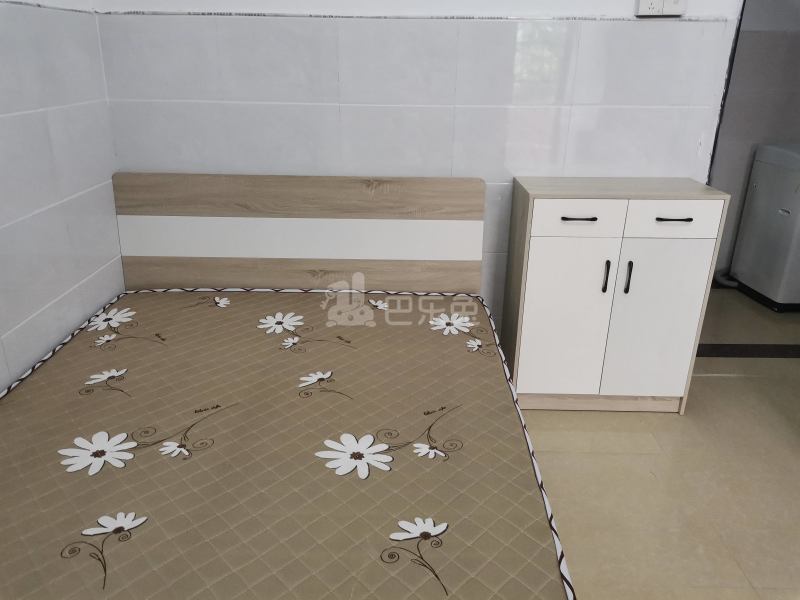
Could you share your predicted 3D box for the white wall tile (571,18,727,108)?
[{"bbox_3d":[0.955,-0.897,2.299,0.576,0.302,0.020,0,22,-2],"label":"white wall tile"}]

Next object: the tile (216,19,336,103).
[{"bbox_3d":[-0.458,-0.900,2.260,0.450,0.302,0.020,0,22,-2],"label":"tile"}]

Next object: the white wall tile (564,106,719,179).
[{"bbox_3d":[0.951,-0.616,2.410,0.576,0.302,0.020,0,22,-2],"label":"white wall tile"}]

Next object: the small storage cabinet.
[{"bbox_3d":[0.802,-0.013,2.416,0.705,0.892,0.325,1,22,0],"label":"small storage cabinet"}]

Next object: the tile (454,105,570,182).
[{"bbox_3d":[0.439,-0.617,2.396,0.450,0.302,0.020,0,22,-2],"label":"tile"}]

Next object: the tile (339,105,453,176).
[{"bbox_3d":[-0.011,-0.618,2.384,0.450,0.302,0.020,0,22,-2],"label":"tile"}]

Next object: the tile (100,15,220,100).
[{"bbox_3d":[-0.892,-0.900,2.248,0.420,0.302,0.020,0,22,-2],"label":"tile"}]

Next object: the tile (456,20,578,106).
[{"bbox_3d":[0.442,-0.898,2.285,0.450,0.302,0.020,0,22,-2],"label":"tile"}]

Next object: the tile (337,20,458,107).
[{"bbox_3d":[-0.008,-0.899,2.273,0.450,0.302,0.020,0,22,-2],"label":"tile"}]

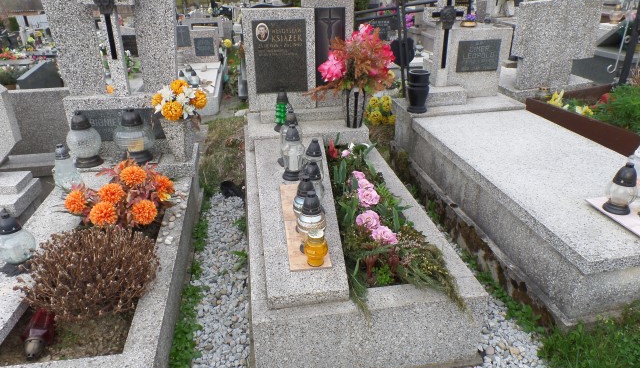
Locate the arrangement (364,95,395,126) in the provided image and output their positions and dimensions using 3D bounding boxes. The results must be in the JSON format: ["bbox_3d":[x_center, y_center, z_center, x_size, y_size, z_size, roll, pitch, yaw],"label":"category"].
[{"bbox_3d":[0.566,-0.699,4.041,0.260,0.260,0.230,-5,26,-8],"label":"arrangement"}]

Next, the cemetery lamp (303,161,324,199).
[{"bbox_3d":[-0.030,0.020,1.977,0.112,0.259,0.112,-5,26,-8],"label":"cemetery lamp"}]

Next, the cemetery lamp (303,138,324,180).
[{"bbox_3d":[-0.020,-0.097,2.229,0.140,0.302,0.140,-5,26,-8],"label":"cemetery lamp"}]

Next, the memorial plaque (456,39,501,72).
[{"bbox_3d":[1.419,-1.148,3.808,0.395,0.268,0.030,-5,26,-8],"label":"memorial plaque"}]

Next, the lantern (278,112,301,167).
[{"bbox_3d":[-0.165,-0.277,2.561,0.145,0.314,0.145,-5,26,-8],"label":"lantern"}]

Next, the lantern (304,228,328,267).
[{"bbox_3d":[-0.013,0.253,1.740,0.096,0.138,0.096,-1,26,0],"label":"lantern"}]

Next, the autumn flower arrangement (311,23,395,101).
[{"bbox_3d":[0.213,-0.837,2.881,0.530,0.450,0.420,-5,26,-8],"label":"autumn flower arrangement"}]

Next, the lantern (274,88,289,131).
[{"bbox_3d":[-0.277,-0.521,3.005,0.106,0.308,0.106,-5,26,-8],"label":"lantern"}]

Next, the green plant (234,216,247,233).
[{"bbox_3d":[-0.519,0.260,2.780,0.085,0.065,0.085,-5,26,-8],"label":"green plant"}]

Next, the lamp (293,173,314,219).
[{"bbox_3d":[-0.061,0.088,1.920,0.128,0.264,0.128,-5,26,-8],"label":"lamp"}]

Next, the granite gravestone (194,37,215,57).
[{"bbox_3d":[-1.812,-2.154,6.693,0.290,0.280,0.060,-5,26,-8],"label":"granite gravestone"}]

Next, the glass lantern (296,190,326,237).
[{"bbox_3d":[-0.036,0.120,1.841,0.127,0.190,0.127,-1,26,0],"label":"glass lantern"}]

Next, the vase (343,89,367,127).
[{"bbox_3d":[0.242,-0.551,3.037,0.165,0.275,0.165,-1,26,0],"label":"vase"}]

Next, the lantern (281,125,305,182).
[{"bbox_3d":[-0.155,-0.178,2.348,0.128,0.303,0.128,-5,26,-8],"label":"lantern"}]

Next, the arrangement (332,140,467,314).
[{"bbox_3d":[0.227,0.030,2.256,0.440,0.200,1.550,-5,26,-8],"label":"arrangement"}]

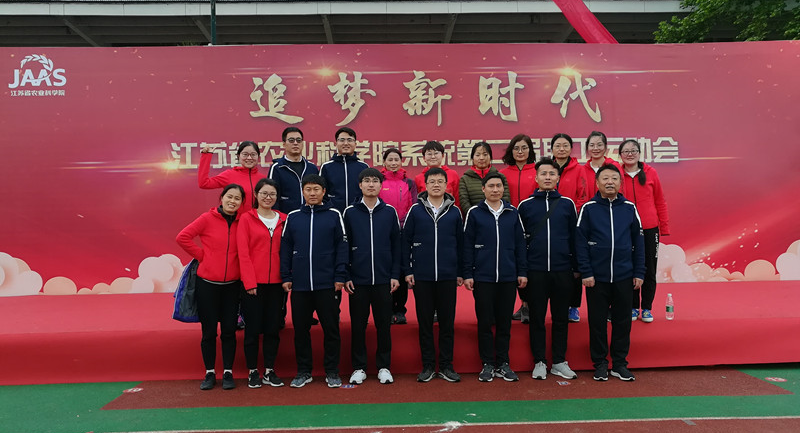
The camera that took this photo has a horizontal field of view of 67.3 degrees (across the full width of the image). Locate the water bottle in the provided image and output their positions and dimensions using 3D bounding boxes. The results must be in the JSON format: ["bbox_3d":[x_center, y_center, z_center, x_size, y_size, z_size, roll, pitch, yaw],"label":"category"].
[{"bbox_3d":[2.420,0.806,5.390,0.065,0.228,0.065,0,1,0],"label":"water bottle"}]

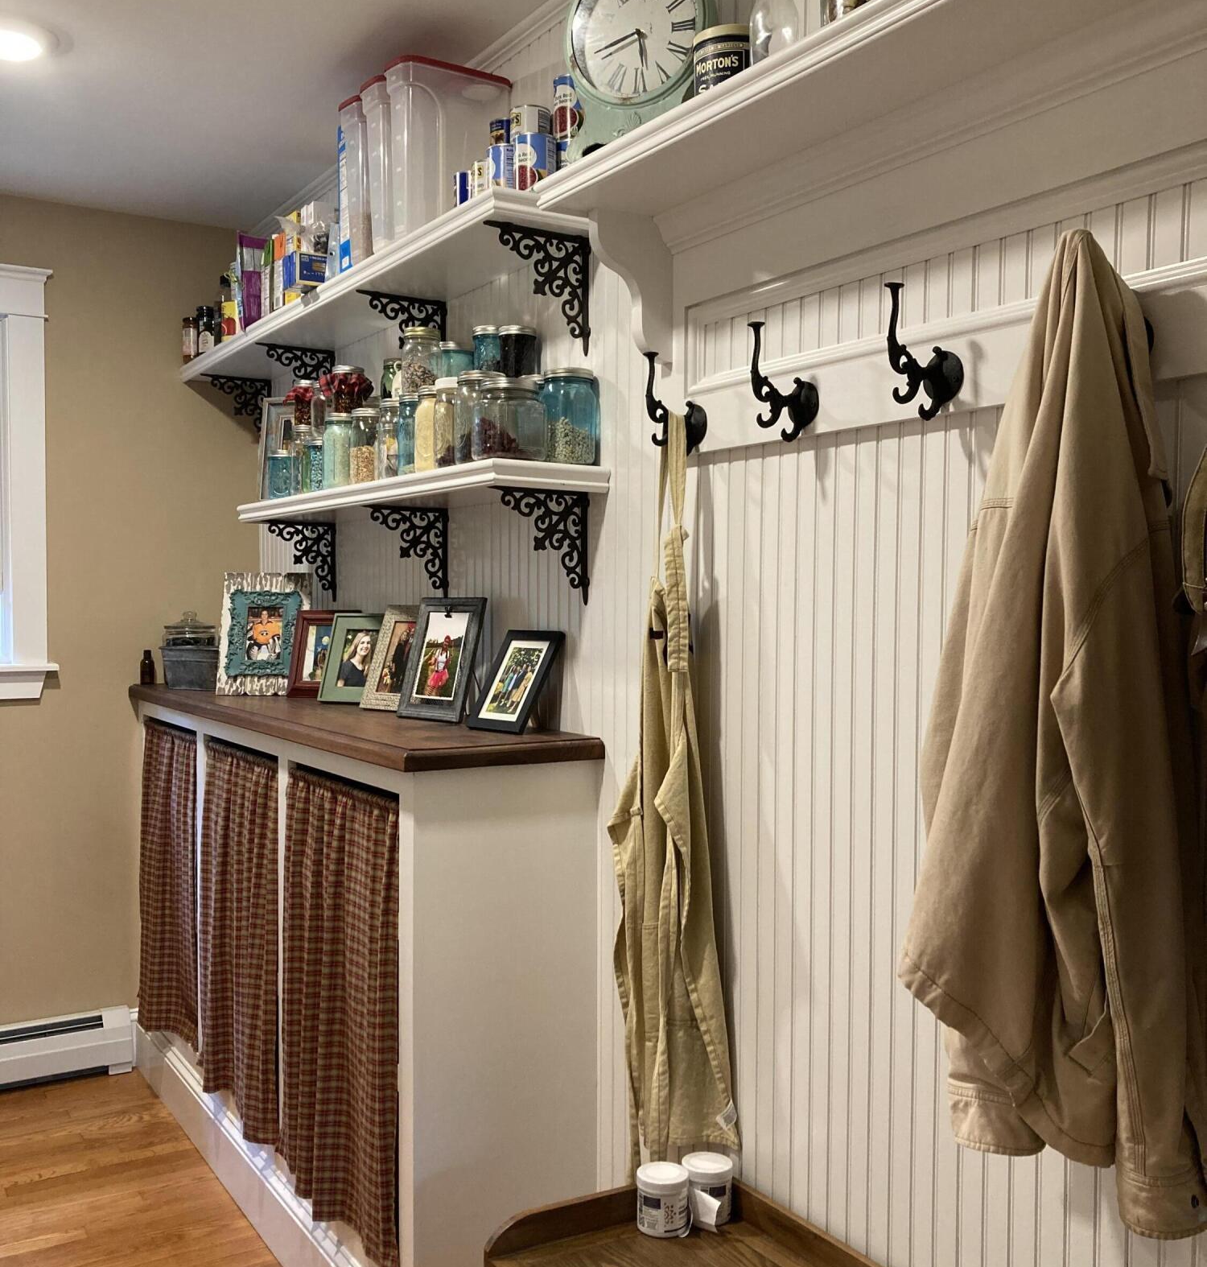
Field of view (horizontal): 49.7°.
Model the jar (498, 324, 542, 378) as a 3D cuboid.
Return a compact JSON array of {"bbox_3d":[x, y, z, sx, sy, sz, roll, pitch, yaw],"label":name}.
[{"bbox_3d":[-0.156,-0.515,2.410,0.077,0.097,0.077,0,2,0],"label":"jar"}]

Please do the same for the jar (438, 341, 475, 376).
[{"bbox_3d":[-0.312,-0.539,2.700,0.090,0.106,0.090,0,2,0],"label":"jar"}]

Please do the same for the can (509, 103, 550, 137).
[{"bbox_3d":[-0.131,-0.906,2.345,0.074,0.060,0.074,0,2,0],"label":"can"}]

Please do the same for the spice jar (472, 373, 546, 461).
[{"bbox_3d":[-0.160,-0.356,2.216,0.124,0.145,0.124,-1,2,-32],"label":"spice jar"}]

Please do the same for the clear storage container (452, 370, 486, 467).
[{"bbox_3d":[-0.224,-0.389,2.400,0.097,0.172,0.097,0,2,0],"label":"clear storage container"}]

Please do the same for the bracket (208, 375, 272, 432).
[{"bbox_3d":[-1.100,-0.659,3.895,0.212,0.214,0.020,-1,2,-32],"label":"bracket"}]

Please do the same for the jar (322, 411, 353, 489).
[{"bbox_3d":[-0.563,-0.388,2.825,0.089,0.171,0.089,-1,2,-32],"label":"jar"}]

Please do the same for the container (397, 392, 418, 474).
[{"bbox_3d":[-0.369,-0.390,2.643,0.093,0.174,0.093,-1,2,-32],"label":"container"}]

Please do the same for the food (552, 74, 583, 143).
[{"bbox_3d":[-0.048,-0.873,2.202,0.076,0.113,0.076,0,2,0],"label":"food"}]

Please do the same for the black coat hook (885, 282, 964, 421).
[{"bbox_3d":[0.362,-0.326,1.523,0.100,0.152,0.062,-1,2,-32],"label":"black coat hook"}]

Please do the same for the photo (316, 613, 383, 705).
[{"bbox_3d":[-0.594,0.064,3.191,0.176,0.226,0.028,1,-18,22],"label":"photo"}]

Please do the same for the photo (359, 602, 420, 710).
[{"bbox_3d":[-0.437,0.058,2.892,0.187,0.243,0.028,2,-18,39],"label":"photo"}]

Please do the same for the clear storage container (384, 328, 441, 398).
[{"bbox_3d":[-0.368,-0.542,2.646,0.084,0.142,0.084,0,2,0],"label":"clear storage container"}]

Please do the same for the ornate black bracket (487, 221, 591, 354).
[{"bbox_3d":[-0.123,-0.624,2.364,0.208,0.219,0.022,-1,2,-32],"label":"ornate black bracket"}]

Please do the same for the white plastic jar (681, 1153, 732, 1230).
[{"bbox_3d":[0.161,0.860,2.010,0.078,0.085,0.078,1,1,5],"label":"white plastic jar"}]

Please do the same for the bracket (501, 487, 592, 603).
[{"bbox_3d":[-0.125,-0.159,2.377,0.208,0.217,0.022,-1,2,-32],"label":"bracket"}]

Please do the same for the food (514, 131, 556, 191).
[{"bbox_3d":[-0.120,-0.819,2.310,0.077,0.111,0.077,0,2,0],"label":"food"}]

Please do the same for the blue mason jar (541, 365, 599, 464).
[{"bbox_3d":[-0.058,-0.380,2.297,0.098,0.175,0.098,0,2,0],"label":"blue mason jar"}]

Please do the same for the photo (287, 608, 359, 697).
[{"bbox_3d":[-0.685,0.054,3.227,0.170,0.221,0.025,1,-13,16],"label":"photo"}]

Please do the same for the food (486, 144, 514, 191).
[{"bbox_3d":[-0.168,-0.802,2.298,0.075,0.113,0.075,-1,2,-32],"label":"food"}]

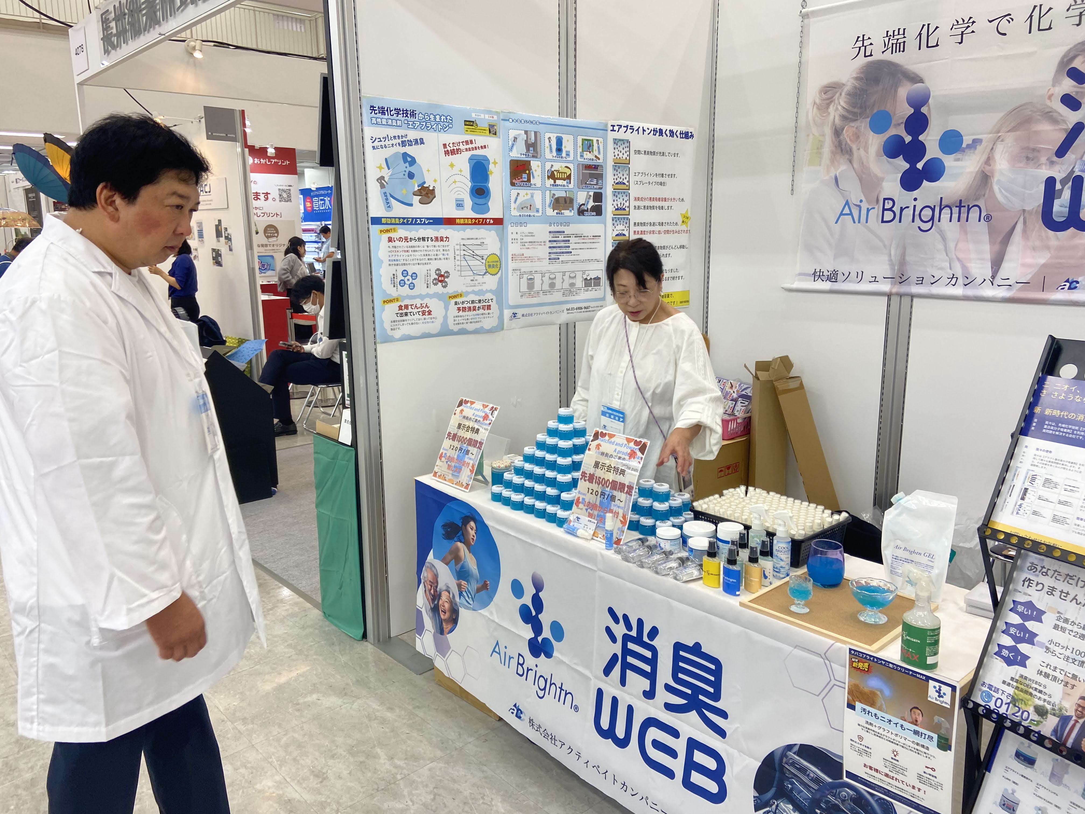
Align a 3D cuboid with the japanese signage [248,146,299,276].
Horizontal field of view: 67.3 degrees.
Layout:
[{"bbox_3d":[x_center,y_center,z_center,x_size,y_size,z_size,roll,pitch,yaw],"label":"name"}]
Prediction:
[{"bbox_3d":[-3.632,-2.523,10.852,0.870,1.800,0.030,-11,16,-41],"label":"japanese signage"}]

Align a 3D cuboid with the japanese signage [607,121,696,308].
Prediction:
[{"bbox_3d":[0.520,-0.878,3.825,0.600,0.850,0.012,-11,16,-41],"label":"japanese signage"}]

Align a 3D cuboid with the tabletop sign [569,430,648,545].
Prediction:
[{"bbox_3d":[0.186,0.219,2.256,0.020,0.298,0.212,19,-4,-43],"label":"tabletop sign"}]

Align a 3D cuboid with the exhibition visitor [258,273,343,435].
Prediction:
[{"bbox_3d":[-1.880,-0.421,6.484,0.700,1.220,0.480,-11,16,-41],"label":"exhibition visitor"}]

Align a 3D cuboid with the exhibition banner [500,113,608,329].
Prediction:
[{"bbox_3d":[0.074,-0.772,3.434,0.600,0.848,0.012,-11,16,-41],"label":"exhibition banner"}]

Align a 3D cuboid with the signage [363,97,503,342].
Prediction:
[{"bbox_3d":[-0.375,-0.683,3.035,0.596,0.843,0.012,-11,16,-41],"label":"signage"}]

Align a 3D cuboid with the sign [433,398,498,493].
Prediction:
[{"bbox_3d":[-0.254,0.125,2.738,0.212,0.298,0.020,13,-9,47],"label":"sign"}]

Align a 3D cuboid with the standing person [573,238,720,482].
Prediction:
[{"bbox_3d":[0.339,0.196,2.793,0.500,1.510,0.430,6,14,29],"label":"standing person"}]

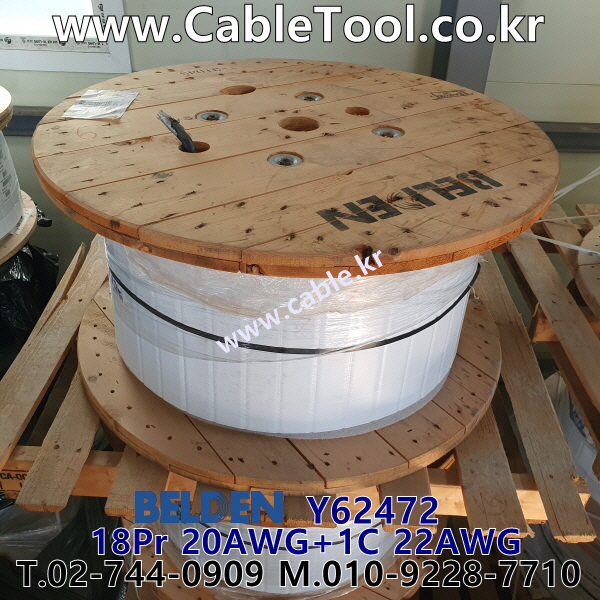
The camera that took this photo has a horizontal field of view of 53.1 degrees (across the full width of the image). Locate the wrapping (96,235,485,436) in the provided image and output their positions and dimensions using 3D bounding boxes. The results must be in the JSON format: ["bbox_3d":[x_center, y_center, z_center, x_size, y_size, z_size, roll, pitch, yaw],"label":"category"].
[{"bbox_3d":[-0.011,-0.137,1.233,0.735,0.390,0.735,3,36,0],"label":"wrapping"}]

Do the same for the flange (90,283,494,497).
[{"bbox_3d":[-0.020,0.043,1.363,0.918,0.039,0.918,3,36,0],"label":"flange"}]

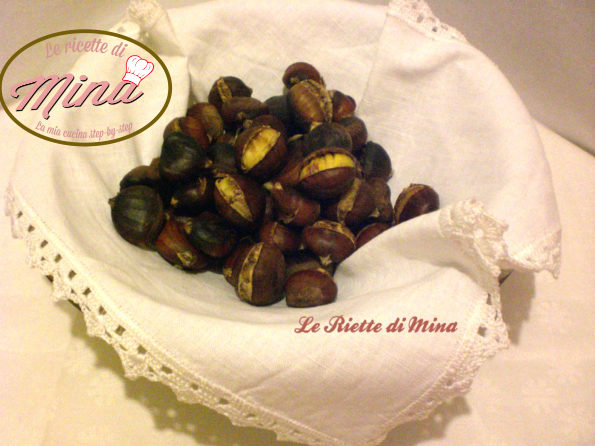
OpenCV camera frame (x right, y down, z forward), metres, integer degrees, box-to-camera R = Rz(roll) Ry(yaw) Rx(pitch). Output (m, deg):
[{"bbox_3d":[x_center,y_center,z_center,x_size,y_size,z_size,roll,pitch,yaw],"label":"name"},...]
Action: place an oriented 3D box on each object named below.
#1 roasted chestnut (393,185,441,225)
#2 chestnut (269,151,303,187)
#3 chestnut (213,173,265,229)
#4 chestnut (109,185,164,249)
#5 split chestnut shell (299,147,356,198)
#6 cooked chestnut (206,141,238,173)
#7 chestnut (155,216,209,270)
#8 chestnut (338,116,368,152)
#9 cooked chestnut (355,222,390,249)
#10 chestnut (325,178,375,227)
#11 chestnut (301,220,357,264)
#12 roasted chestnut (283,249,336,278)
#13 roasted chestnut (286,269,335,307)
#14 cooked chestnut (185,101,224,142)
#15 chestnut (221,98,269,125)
[{"bbox_3d":[0.079,-0.011,0.430,0.032,0.029,0.030,15,48,14],"label":"roasted chestnut"},{"bbox_3d":[-0.006,-0.036,0.437,0.031,0.027,0.029,0,44,0],"label":"chestnut"},{"bbox_3d":[-0.038,-0.015,0.420,0.031,0.030,0.035,-19,49,-17],"label":"chestnut"},{"bbox_3d":[-0.106,-0.004,0.430,0.035,0.037,0.038,0,46,0],"label":"chestnut"},{"bbox_3d":[0.019,-0.033,0.422,0.037,0.029,0.031,-8,45,-9],"label":"split chestnut shell"},{"bbox_3d":[-0.050,-0.044,0.455,0.029,0.026,0.028,0,46,0],"label":"cooked chestnut"},{"bbox_3d":[-0.075,0.014,0.428,0.034,0.028,0.032,0,44,0],"label":"chestnut"},{"bbox_3d":[0.038,-0.063,0.474,0.030,0.027,0.029,0,44,0],"label":"chestnut"},{"bbox_3d":[0.050,0.011,0.425,0.031,0.027,0.028,0,42,0],"label":"cooked chestnut"},{"bbox_3d":[0.035,-0.014,0.438,0.034,0.029,0.031,0,44,0],"label":"chestnut"},{"bbox_3d":[0.020,0.013,0.415,0.034,0.028,0.029,0,46,0],"label":"chestnut"},{"bbox_3d":[0.008,0.029,0.422,0.033,0.028,0.029,0,44,0],"label":"roasted chestnut"},{"bbox_3d":[0.008,0.039,0.390,0.031,0.024,0.027,0,42,0],"label":"roasted chestnut"},{"bbox_3d":[-0.067,-0.073,0.478,0.028,0.029,0.030,0,44,0],"label":"cooked chestnut"},{"bbox_3d":[-0.037,-0.079,0.462,0.033,0.023,0.028,0,44,0],"label":"chestnut"}]

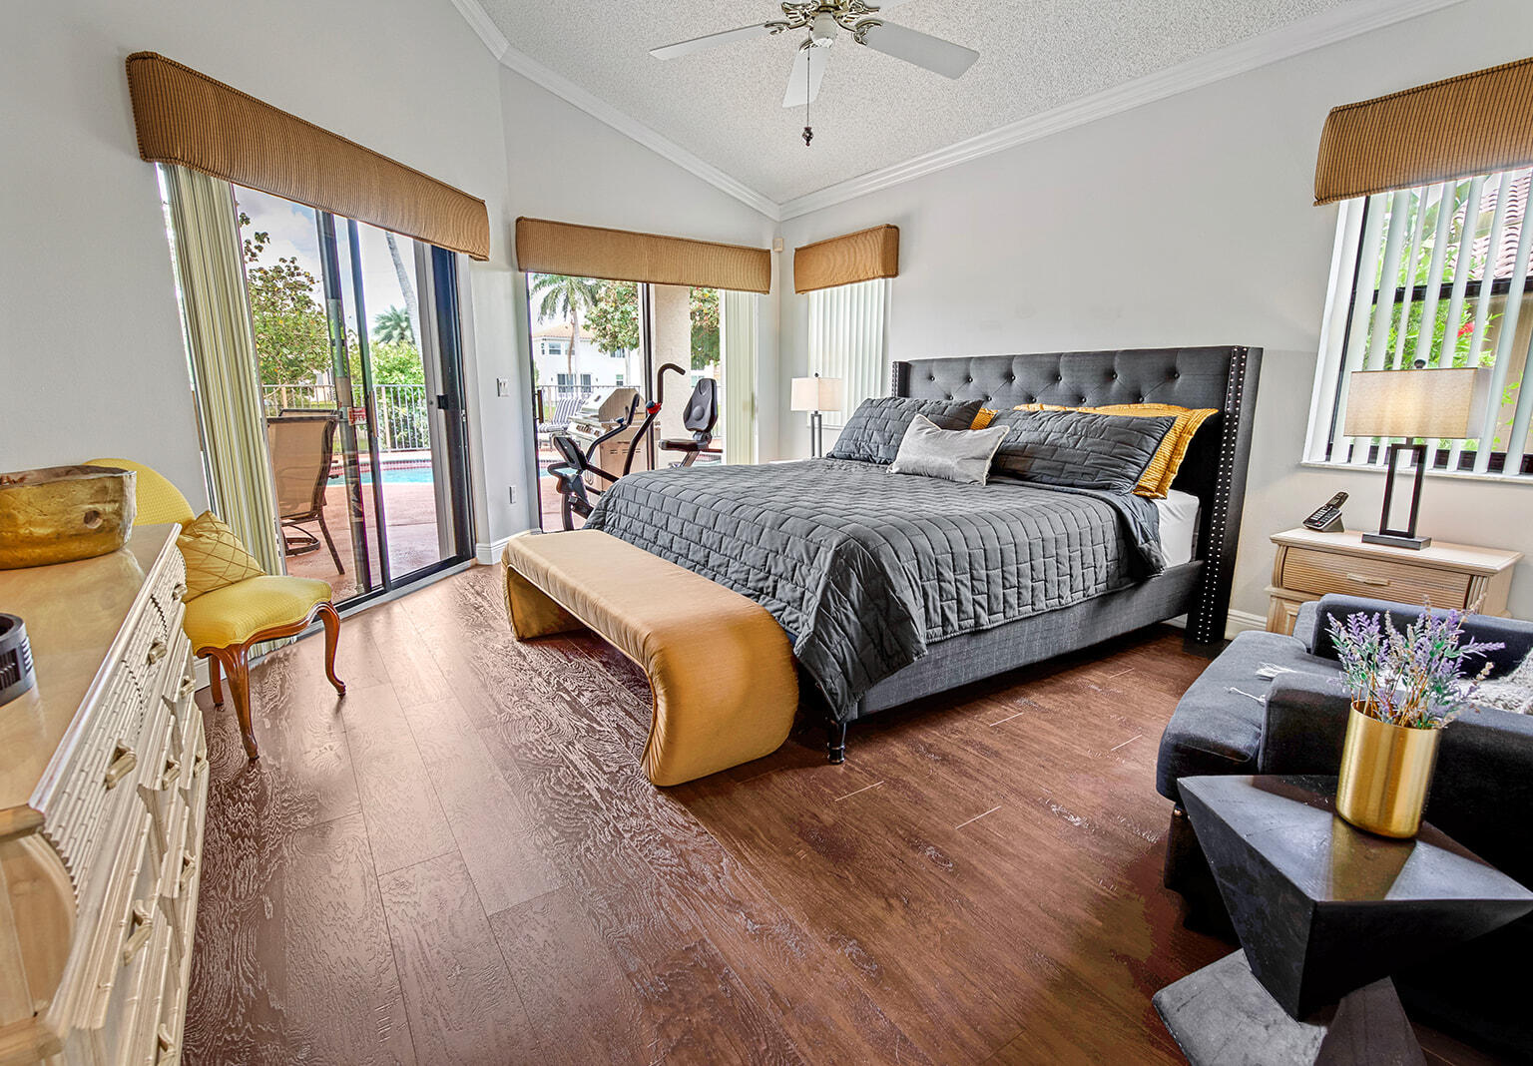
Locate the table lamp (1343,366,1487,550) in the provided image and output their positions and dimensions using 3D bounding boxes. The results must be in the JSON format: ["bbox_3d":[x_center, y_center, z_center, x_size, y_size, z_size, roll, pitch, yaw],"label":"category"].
[{"bbox_3d":[2.494,-0.305,2.772,0.235,0.705,0.341,-7,13,-35],"label":"table lamp"}]

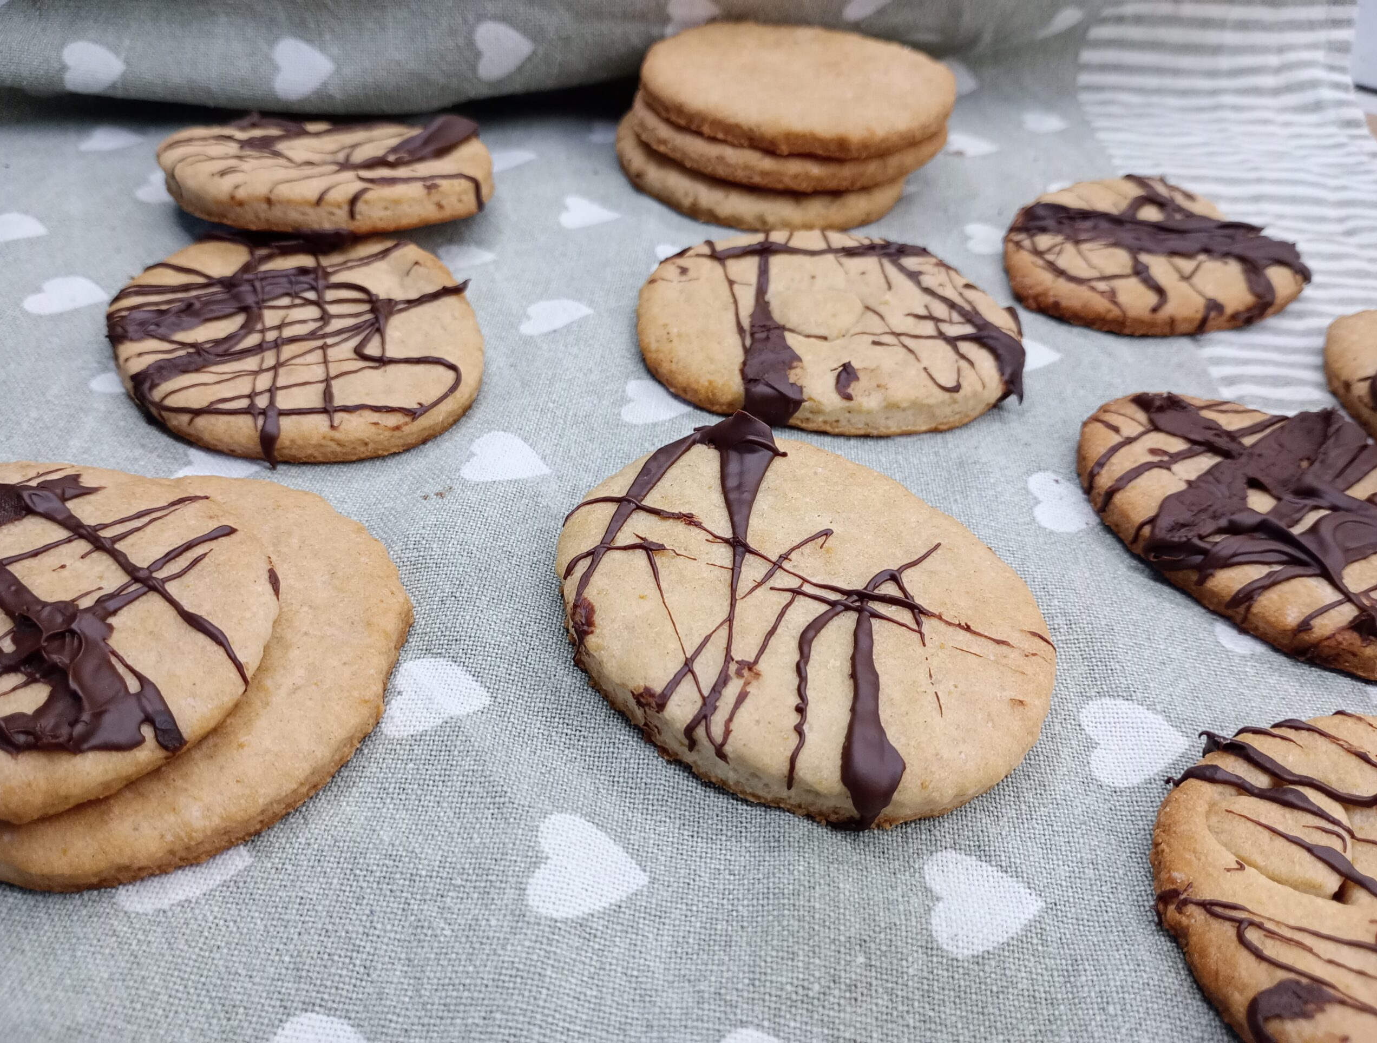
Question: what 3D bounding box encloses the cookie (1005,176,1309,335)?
[{"bbox_3d":[0.106,-0.062,0.259,0.070,0.008,0.061,-23,48,-28],"label":"cookie"}]

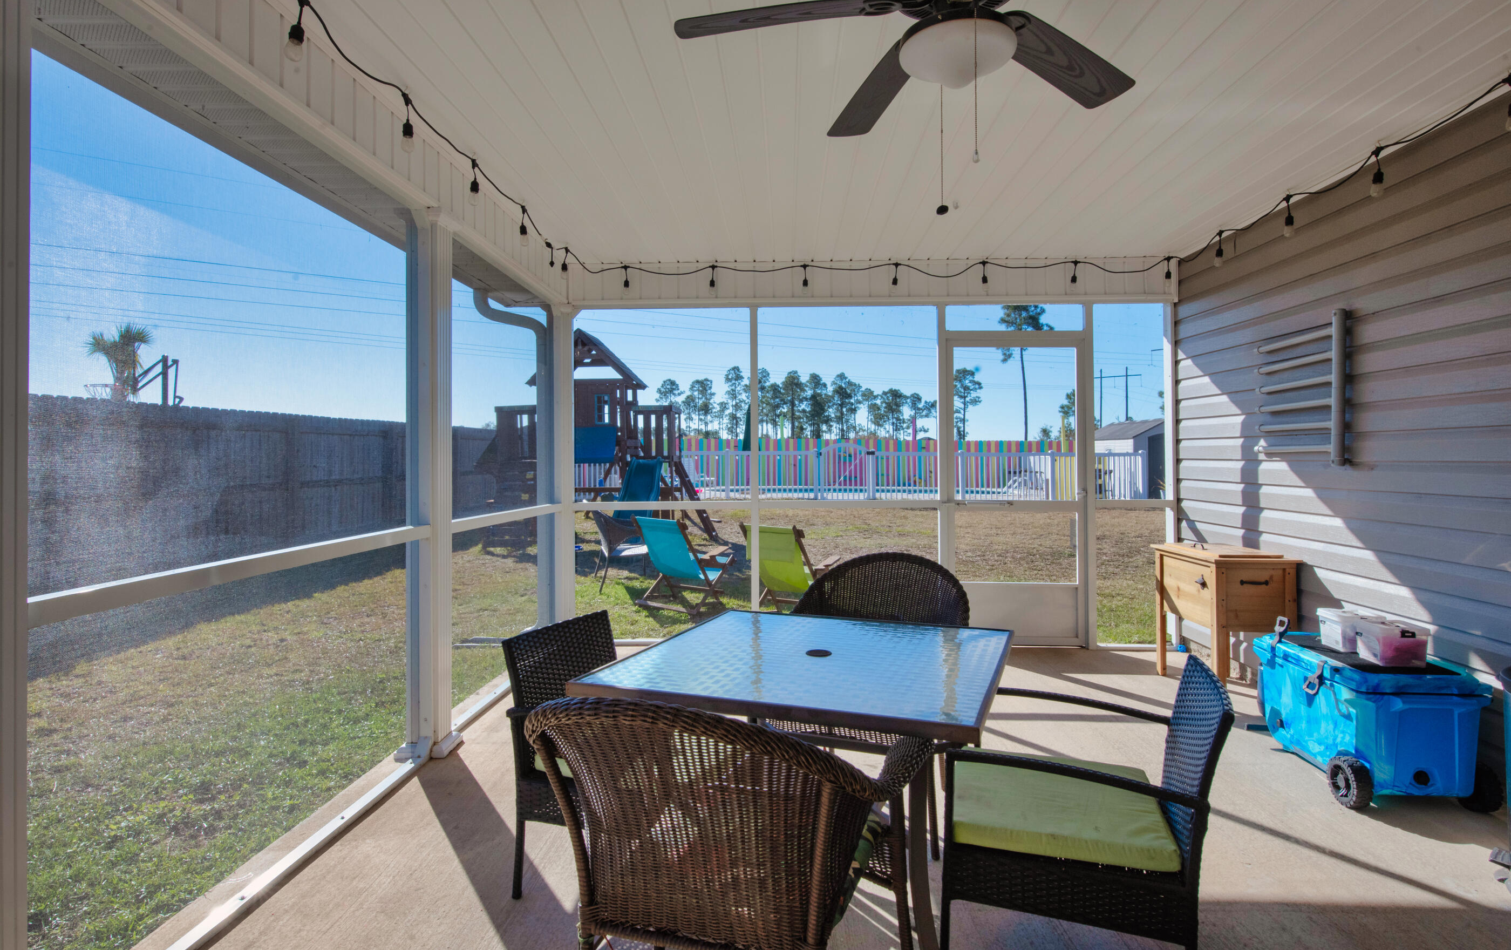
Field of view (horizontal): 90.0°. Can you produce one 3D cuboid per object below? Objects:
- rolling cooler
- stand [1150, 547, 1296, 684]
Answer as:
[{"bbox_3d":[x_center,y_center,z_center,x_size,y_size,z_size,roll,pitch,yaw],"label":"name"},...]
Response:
[{"bbox_3d":[2.400,0.953,2.993,0.480,0.470,0.710,0,1,3],"label":"rolling cooler"},{"bbox_3d":[2.502,0.780,4.051,0.430,0.765,0.640,0,1,3],"label":"stand"}]

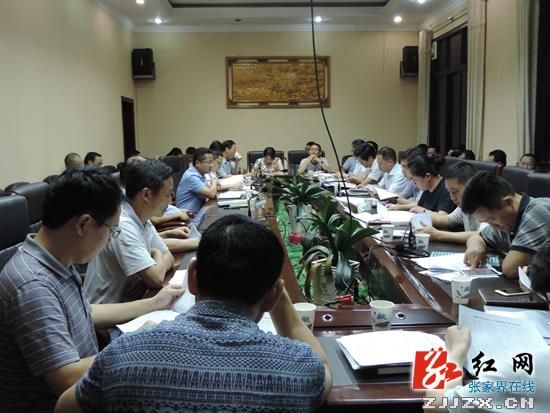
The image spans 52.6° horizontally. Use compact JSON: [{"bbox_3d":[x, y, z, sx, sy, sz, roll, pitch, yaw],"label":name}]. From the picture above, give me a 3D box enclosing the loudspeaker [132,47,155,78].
[{"bbox_3d":[-2.435,-2.638,10.300,0.380,0.520,0.330,-2,8,-10],"label":"loudspeaker"}]

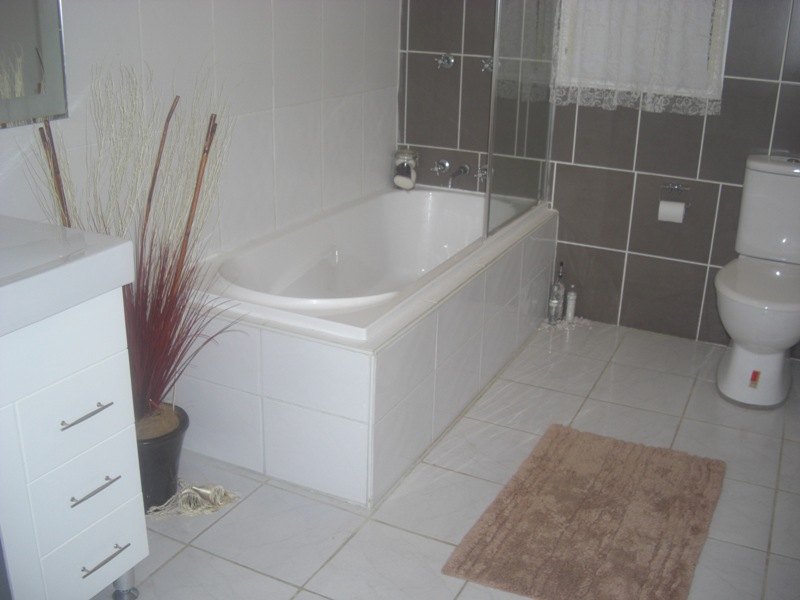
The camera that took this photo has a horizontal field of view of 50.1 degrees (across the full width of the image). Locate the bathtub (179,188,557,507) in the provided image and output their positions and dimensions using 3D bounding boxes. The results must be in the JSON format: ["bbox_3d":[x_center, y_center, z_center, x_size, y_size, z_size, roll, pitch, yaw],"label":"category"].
[{"bbox_3d":[-0.047,0.016,3.111,0.775,0.488,1.700,11,22,24],"label":"bathtub"}]

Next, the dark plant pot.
[{"bbox_3d":[-0.697,0.433,2.289,0.255,0.238,0.255,1,20,-1],"label":"dark plant pot"}]

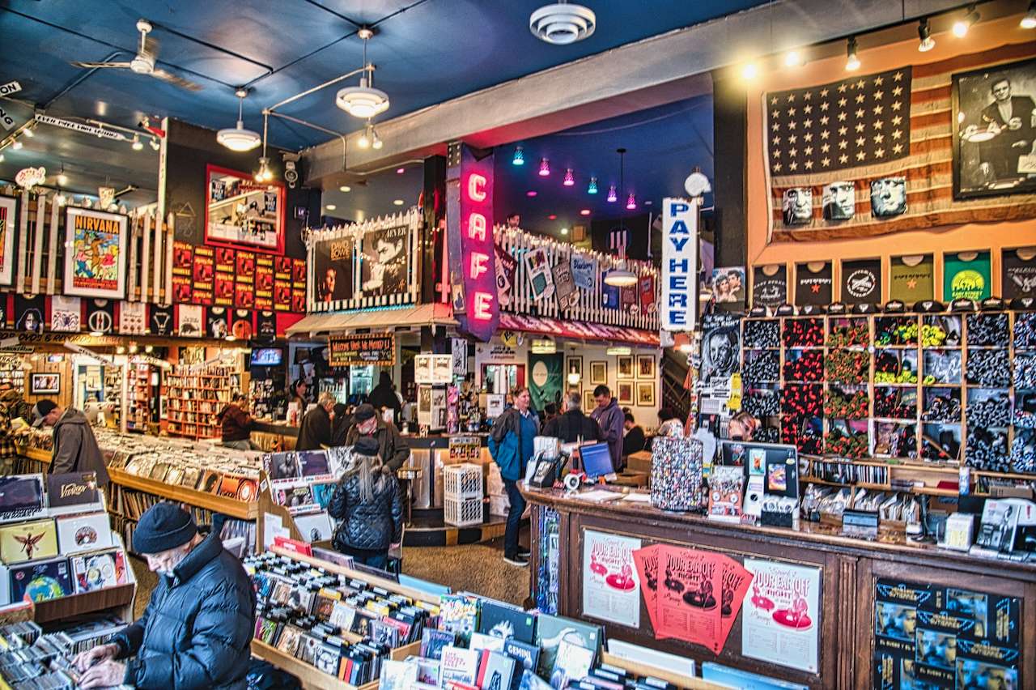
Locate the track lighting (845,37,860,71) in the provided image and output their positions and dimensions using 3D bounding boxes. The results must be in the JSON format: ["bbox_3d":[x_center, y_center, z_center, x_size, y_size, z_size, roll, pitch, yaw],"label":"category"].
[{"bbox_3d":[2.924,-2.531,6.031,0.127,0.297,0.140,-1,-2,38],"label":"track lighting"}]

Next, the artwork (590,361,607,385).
[{"bbox_3d":[1.386,0.481,11.846,0.341,0.397,0.035,-1,-2,39],"label":"artwork"}]

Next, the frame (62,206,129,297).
[{"bbox_3d":[-5.313,-1.143,8.710,0.040,1.073,0.702,-1,-2,38],"label":"frame"}]

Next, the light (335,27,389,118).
[{"bbox_3d":[-1.544,-2.765,6.967,0.540,0.877,0.540,1,-2,0],"label":"light"}]

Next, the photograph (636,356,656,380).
[{"bbox_3d":[2.708,0.463,14.569,0.415,0.504,0.030,-1,-2,38],"label":"photograph"}]

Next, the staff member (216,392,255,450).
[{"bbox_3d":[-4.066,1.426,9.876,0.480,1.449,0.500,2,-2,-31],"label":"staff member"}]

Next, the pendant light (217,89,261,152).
[{"bbox_3d":[-3.236,-2.639,8.057,0.490,0.710,0.490,0,-2,38],"label":"pendant light"}]

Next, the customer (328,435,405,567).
[{"bbox_3d":[-1.066,1.397,4.850,0.540,1.540,0.380,1,-2,-14],"label":"customer"}]

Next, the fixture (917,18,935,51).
[{"bbox_3d":[3.153,-2.390,5.330,0.130,0.240,0.120,-1,-2,44],"label":"fixture"}]

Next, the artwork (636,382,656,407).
[{"bbox_3d":[2.598,0.993,14.000,0.400,0.510,0.030,0,-2,38],"label":"artwork"}]

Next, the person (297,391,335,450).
[{"bbox_3d":[-2.456,1.308,8.380,0.460,1.485,0.360,-1,-2,43],"label":"person"}]

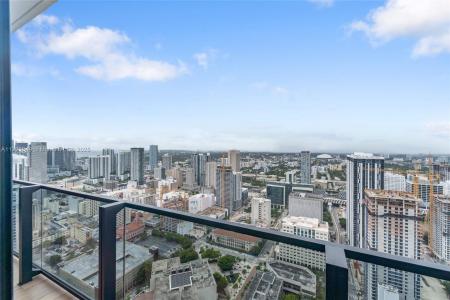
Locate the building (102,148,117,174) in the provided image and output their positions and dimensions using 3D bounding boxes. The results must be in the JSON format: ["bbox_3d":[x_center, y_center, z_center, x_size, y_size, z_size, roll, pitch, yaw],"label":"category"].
[{"bbox_3d":[-724.230,68.004,1185.000,48.000,154.000,54.000,1,0,24],"label":"building"}]

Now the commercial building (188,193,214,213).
[{"bbox_3d":[-58.650,132.750,452.220,30.000,42.000,48.000,0,0,28],"label":"commercial building"}]

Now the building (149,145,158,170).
[{"bbox_3d":[-446.760,61.700,1182.210,46.000,178.000,26.000,0,0,28],"label":"building"}]

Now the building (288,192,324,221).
[{"bbox_3d":[144.855,118.954,337.000,53.000,71.000,40.000,1,0,24],"label":"building"}]

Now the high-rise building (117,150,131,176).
[{"bbox_3d":[-578.140,80.910,1073.910,24.000,135.000,64.000,0,0,28],"label":"high-rise building"}]

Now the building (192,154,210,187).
[{"bbox_3d":[-101.320,83.003,800.000,50.000,136.000,48.000,1,0,24],"label":"building"}]

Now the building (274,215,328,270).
[{"bbox_3d":[106.770,127.074,261.000,62.000,54.000,27.000,1,0,24],"label":"building"}]

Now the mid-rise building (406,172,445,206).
[{"bbox_3d":[565.560,121.090,534.080,60.000,84.000,43.000,0,0,28],"label":"mid-rise building"}]

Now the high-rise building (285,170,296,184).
[{"bbox_3d":[238.390,116.002,676.000,38.000,78.000,38.000,1,0,24],"label":"high-rise building"}]

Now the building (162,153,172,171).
[{"bbox_3d":[-395.990,98.700,1257.510,34.000,106.000,33.000,0,0,28],"label":"building"}]

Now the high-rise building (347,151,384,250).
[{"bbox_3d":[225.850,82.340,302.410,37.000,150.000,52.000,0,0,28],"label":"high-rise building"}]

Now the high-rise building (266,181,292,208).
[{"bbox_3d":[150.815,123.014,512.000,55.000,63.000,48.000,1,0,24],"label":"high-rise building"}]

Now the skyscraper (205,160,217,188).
[{"bbox_3d":[-53.340,98.200,699.130,20.000,113.000,44.000,0,0,28],"label":"skyscraper"}]

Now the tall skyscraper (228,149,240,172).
[{"bbox_3d":[39.275,75.897,738.000,36.000,155.000,36.000,1,0,24],"label":"tall skyscraper"}]

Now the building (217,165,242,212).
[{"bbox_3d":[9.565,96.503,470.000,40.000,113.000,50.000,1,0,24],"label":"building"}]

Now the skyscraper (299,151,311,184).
[{"bbox_3d":[333.650,84.090,778.380,32.000,153.000,36.000,0,0,28],"label":"skyscraper"}]

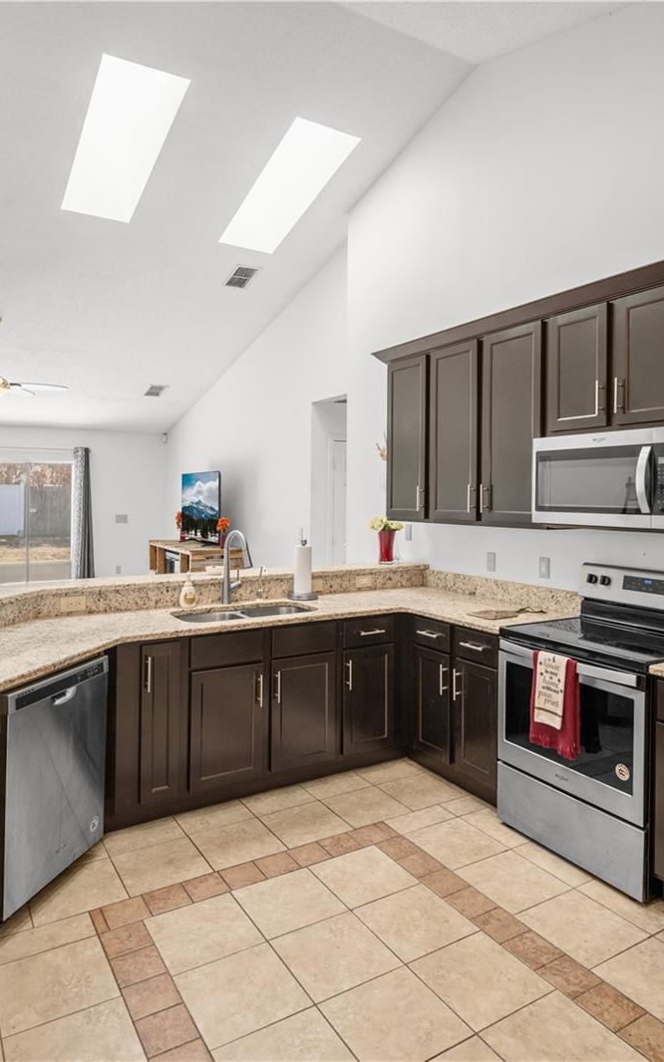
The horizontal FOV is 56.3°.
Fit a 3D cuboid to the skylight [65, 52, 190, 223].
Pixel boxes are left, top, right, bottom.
[{"bbox_3d":[-1.416,-2.535,4.121,0.500,0.080,1.370,-3,-11,-32],"label":"skylight"}]

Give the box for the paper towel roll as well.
[{"bbox_3d":[-0.184,0.251,3.930,0.118,0.290,0.118,0,3,0],"label":"paper towel roll"}]

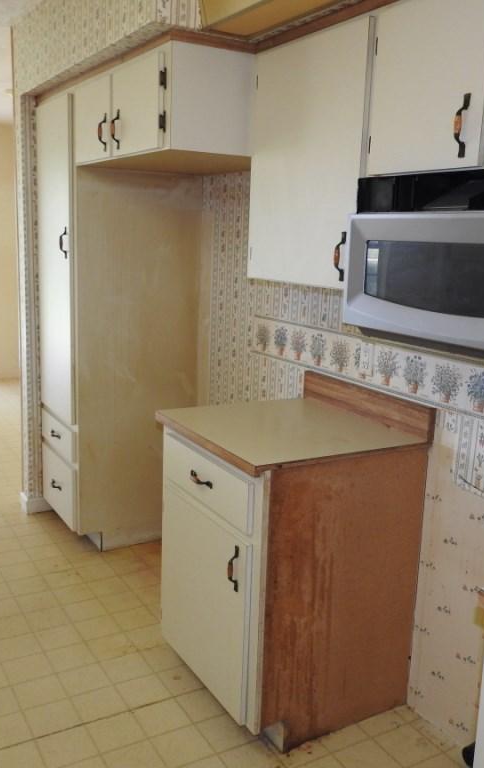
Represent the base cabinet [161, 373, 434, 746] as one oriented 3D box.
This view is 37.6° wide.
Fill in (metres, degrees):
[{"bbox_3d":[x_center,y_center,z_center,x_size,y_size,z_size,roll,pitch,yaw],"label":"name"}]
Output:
[{"bbox_3d":[0.135,0.534,2.377,0.645,1.013,0.642,-5,13,-31],"label":"base cabinet"}]

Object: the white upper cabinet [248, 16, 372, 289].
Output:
[{"bbox_3d":[0.321,-0.684,2.258,0.321,0.734,0.638,-4,13,-30],"label":"white upper cabinet"}]

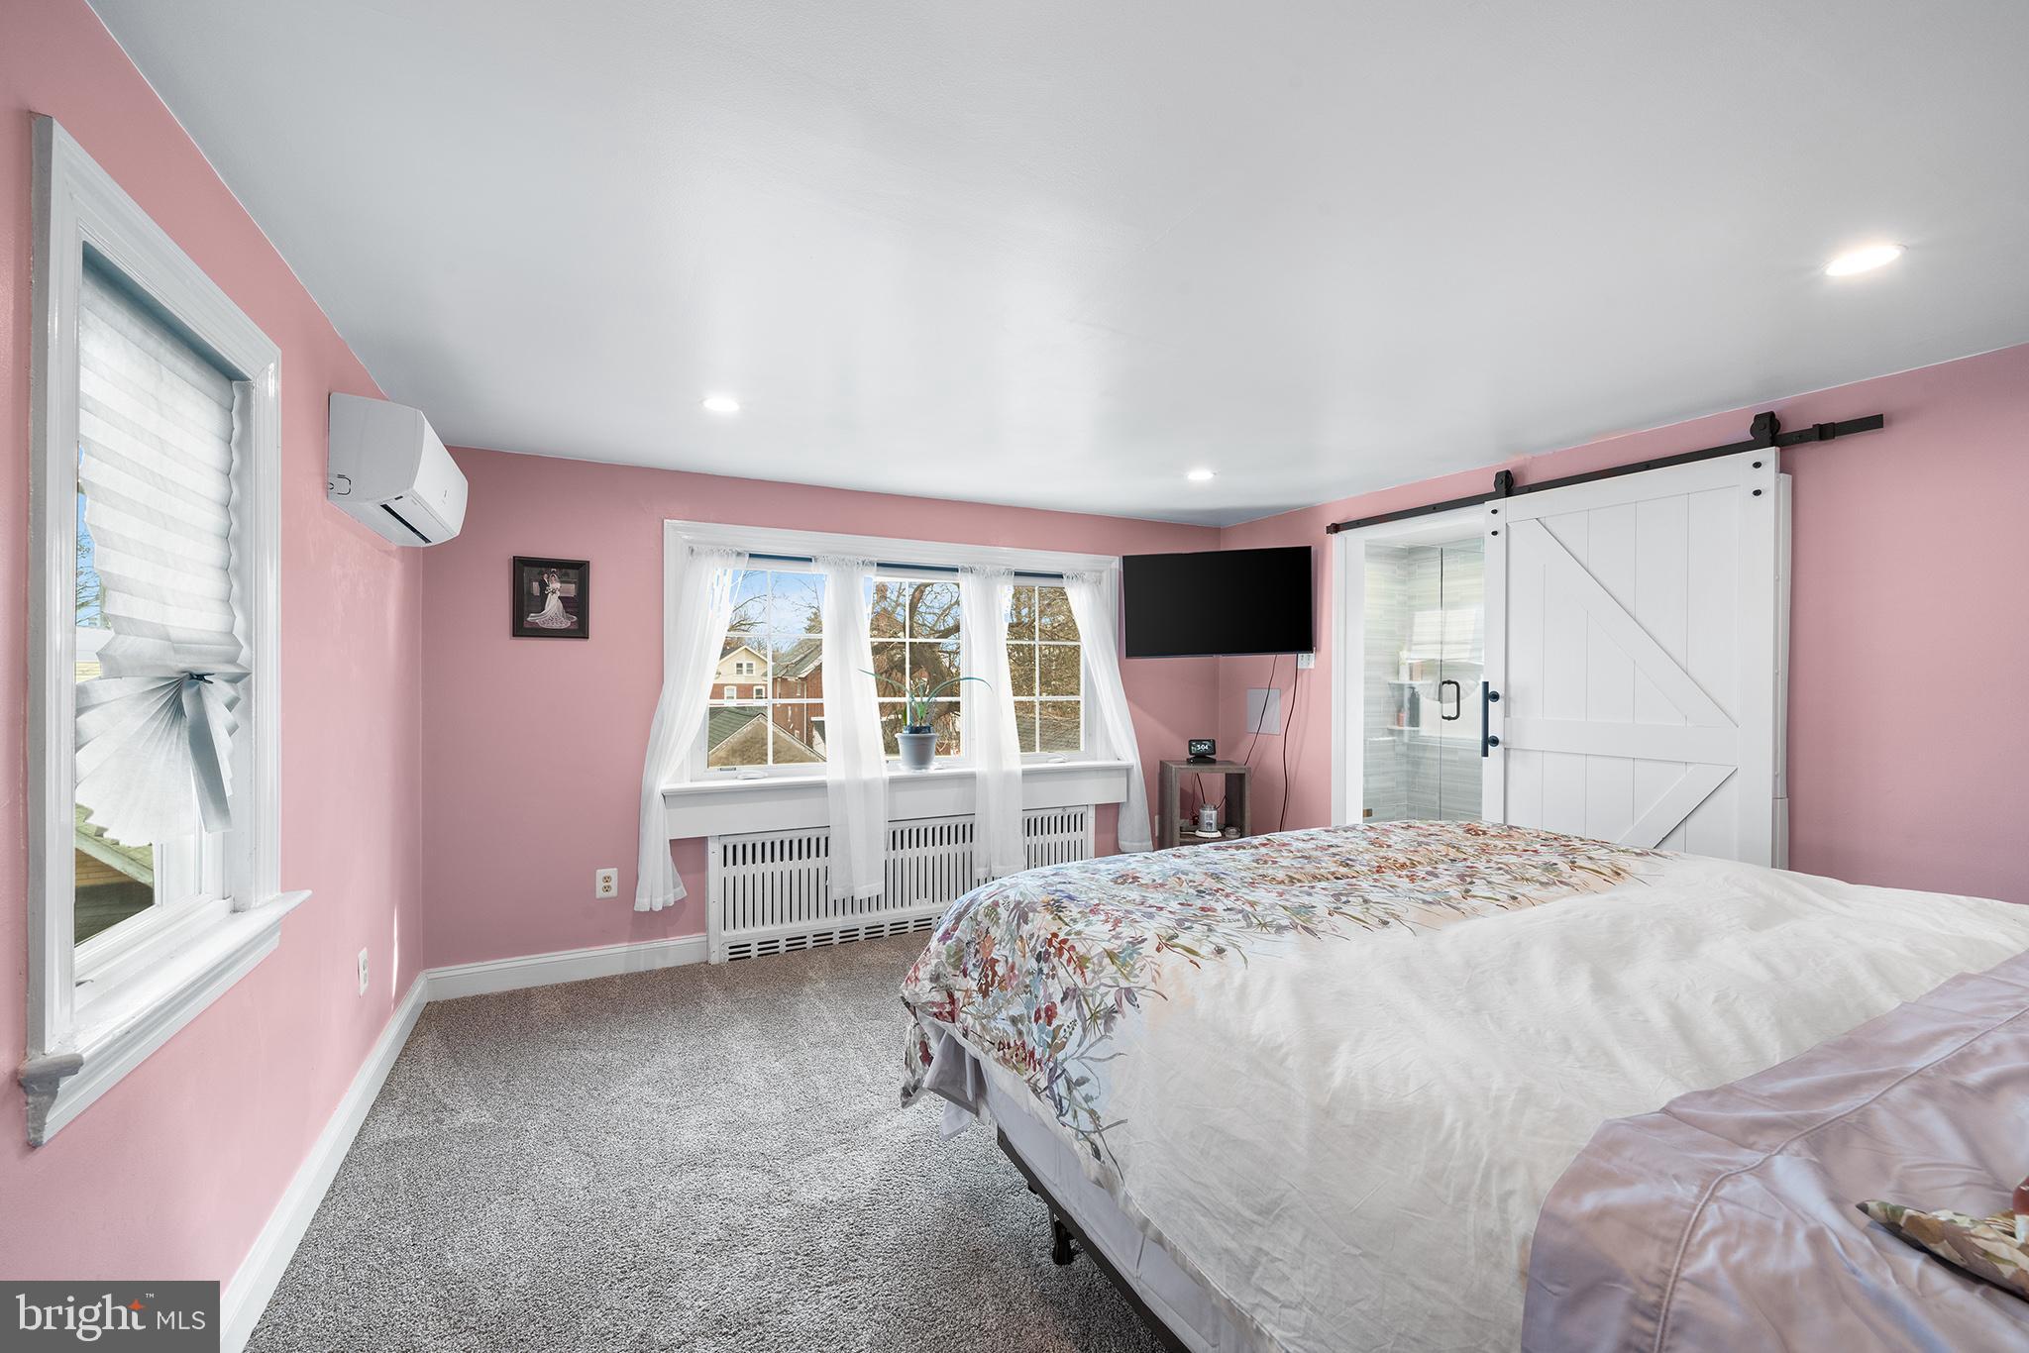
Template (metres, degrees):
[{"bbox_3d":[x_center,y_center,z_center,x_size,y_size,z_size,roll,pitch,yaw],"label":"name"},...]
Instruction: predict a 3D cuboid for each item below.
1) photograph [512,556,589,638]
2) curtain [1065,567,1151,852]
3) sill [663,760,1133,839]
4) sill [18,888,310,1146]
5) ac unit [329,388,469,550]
[{"bbox_3d":[-1.812,-0.302,3.094,0.259,0.311,0.022,0,0,-25],"label":"photograph"},{"bbox_3d":[0.505,0.195,4.153,0.540,1.510,0.090,0,0,-25],"label":"curtain"},{"bbox_3d":[-0.427,0.557,3.717,2.255,0.215,0.140,0,0,-25],"label":"sill"},{"bbox_3d":[-1.296,0.490,1.259,0.080,0.122,0.840,0,0,-28],"label":"sill"},{"bbox_3d":[-1.719,-0.544,2.242,0.187,0.257,0.714,0,0,-28],"label":"ac unit"}]

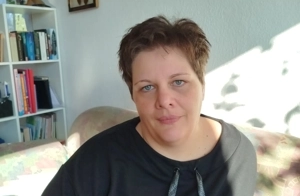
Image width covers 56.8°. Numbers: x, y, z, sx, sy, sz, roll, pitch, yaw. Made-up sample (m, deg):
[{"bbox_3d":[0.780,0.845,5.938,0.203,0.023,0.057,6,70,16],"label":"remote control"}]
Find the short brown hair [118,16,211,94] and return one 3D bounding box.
[{"bbox_3d":[0.036,-0.088,0.655,0.205,0.195,0.200,-8,3,12],"label":"short brown hair"}]

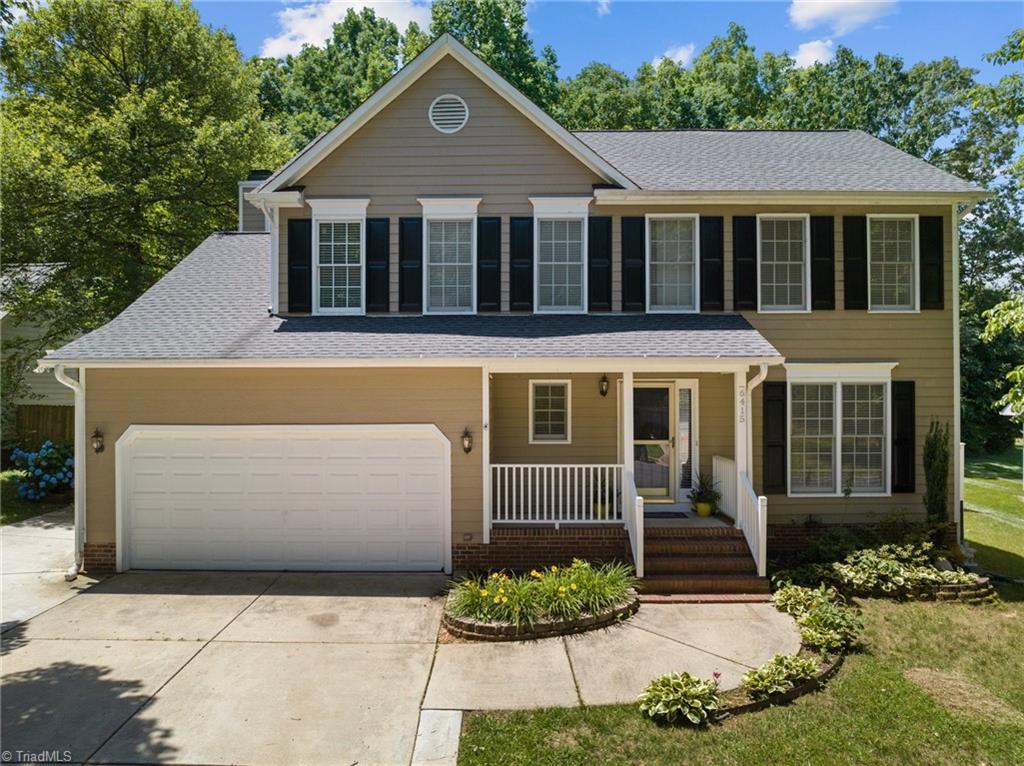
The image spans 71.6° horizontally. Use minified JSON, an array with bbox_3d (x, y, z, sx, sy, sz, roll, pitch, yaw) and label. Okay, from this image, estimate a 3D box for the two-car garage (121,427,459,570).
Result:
[{"bbox_3d":[-3.430,1.741,10.670,5.069,2.234,0.200,0,0,-1],"label":"two-car garage"}]

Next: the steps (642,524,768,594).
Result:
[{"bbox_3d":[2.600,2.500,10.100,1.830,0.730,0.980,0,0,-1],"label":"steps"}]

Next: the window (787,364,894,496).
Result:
[{"bbox_3d":[5.607,0.798,12.070,1.906,2.284,0.140,0,0,-1],"label":"window"}]

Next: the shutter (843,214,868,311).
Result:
[{"bbox_3d":[5.875,-2.047,12.131,0.405,1.589,0.050,0,0,0],"label":"shutter"}]

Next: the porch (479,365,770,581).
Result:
[{"bbox_3d":[1.592,1.300,10.959,4.000,3.150,2.350,0,0,0],"label":"porch"}]

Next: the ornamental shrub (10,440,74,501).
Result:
[{"bbox_3d":[-10.998,2.072,16.794,1.650,1.400,1.450,0,0,0],"label":"ornamental shrub"}]

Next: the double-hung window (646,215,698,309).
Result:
[{"bbox_3d":[2.741,-2.041,12.114,0.945,1.720,0.080,0,0,0],"label":"double-hung window"}]

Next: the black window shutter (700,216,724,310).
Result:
[{"bbox_3d":[3.423,-2.039,12.133,0.405,1.606,0.050,0,0,0],"label":"black window shutter"}]

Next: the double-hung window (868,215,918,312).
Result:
[{"bbox_3d":[6.514,-2.046,12.120,0.897,1.700,0.110,0,0,-1],"label":"double-hung window"}]

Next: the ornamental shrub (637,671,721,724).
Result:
[{"bbox_3d":[1.510,2.770,6.400,0.720,0.350,0.650,0,0,-1],"label":"ornamental shrub"}]

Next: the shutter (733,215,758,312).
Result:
[{"bbox_3d":[3.984,-2.041,12.133,0.405,1.601,0.050,0,0,0],"label":"shutter"}]

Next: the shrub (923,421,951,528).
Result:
[{"bbox_3d":[7.032,1.580,11.750,0.440,2.000,0.430,0,0,-1],"label":"shrub"}]

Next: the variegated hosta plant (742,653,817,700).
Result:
[{"bbox_3d":[2.531,2.716,6.677,0.690,0.310,0.580,0,0,0],"label":"variegated hosta plant"}]

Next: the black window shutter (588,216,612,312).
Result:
[{"bbox_3d":[1.495,-2.024,12.040,0.406,1.621,0.050,0,0,-1],"label":"black window shutter"}]

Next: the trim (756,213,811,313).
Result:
[{"bbox_3d":[4.634,-2.047,12.100,0.926,1.706,0.100,0,0,-1],"label":"trim"}]

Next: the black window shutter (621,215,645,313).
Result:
[{"bbox_3d":[2.056,-2.024,12.040,0.404,1.621,0.050,0,0,-1],"label":"black window shutter"}]

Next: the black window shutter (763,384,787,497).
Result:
[{"bbox_3d":[4.487,0.933,12.109,0.405,1.909,0.050,0,0,0],"label":"black window shutter"}]

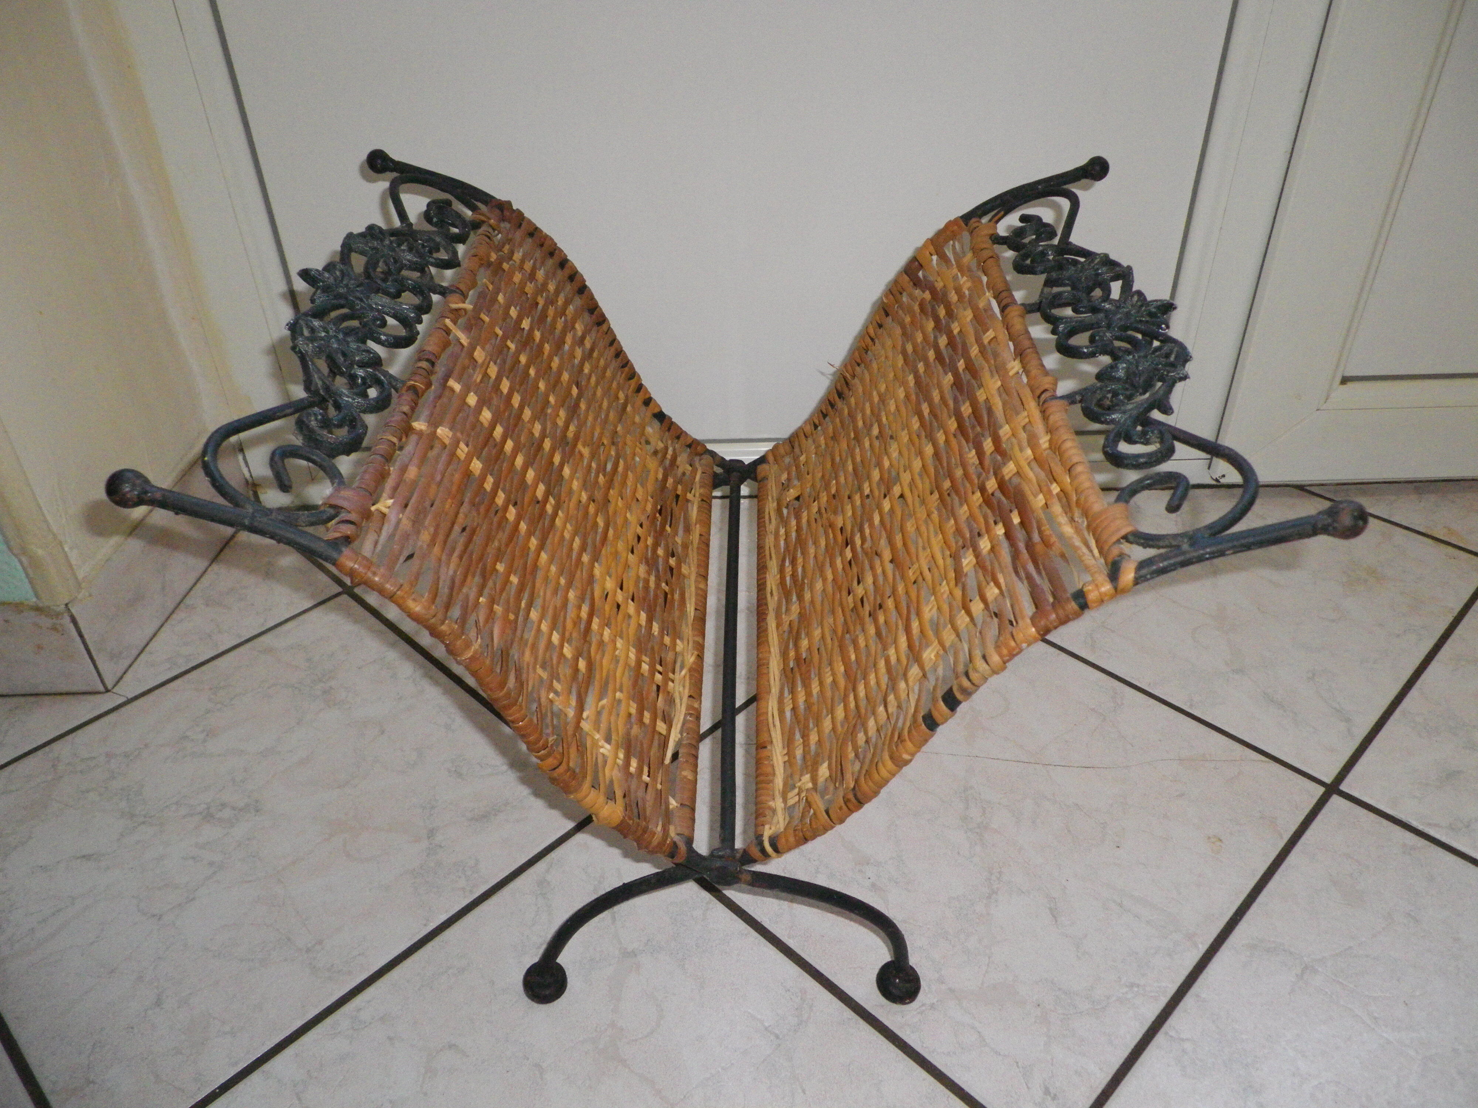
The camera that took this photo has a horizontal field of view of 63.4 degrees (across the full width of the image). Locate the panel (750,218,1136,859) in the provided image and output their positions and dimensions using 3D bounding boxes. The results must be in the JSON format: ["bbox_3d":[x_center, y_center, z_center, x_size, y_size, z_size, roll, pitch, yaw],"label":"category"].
[{"bbox_3d":[0.083,-0.032,0.692,0.036,0.238,0.384,31,31,-20],"label":"panel"}]

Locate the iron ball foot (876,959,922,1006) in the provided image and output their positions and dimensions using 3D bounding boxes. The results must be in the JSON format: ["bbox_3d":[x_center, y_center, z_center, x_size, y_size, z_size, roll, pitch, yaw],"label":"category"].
[{"bbox_3d":[0.088,0.236,0.658,0.025,0.025,0.025,-1,36,1],"label":"iron ball foot"}]

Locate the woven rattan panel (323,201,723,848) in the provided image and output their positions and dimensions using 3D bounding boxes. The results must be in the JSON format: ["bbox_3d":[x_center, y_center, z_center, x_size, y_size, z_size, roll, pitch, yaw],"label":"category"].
[{"bbox_3d":[-0.093,-0.040,0.689,0.036,0.243,0.384,-27,31,20],"label":"woven rattan panel"}]

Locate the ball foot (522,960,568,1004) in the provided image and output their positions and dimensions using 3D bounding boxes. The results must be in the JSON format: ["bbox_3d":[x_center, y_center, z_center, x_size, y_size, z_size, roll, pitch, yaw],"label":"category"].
[{"bbox_3d":[-0.107,0.237,0.663,0.025,0.025,0.025,-1,36,1],"label":"ball foot"}]

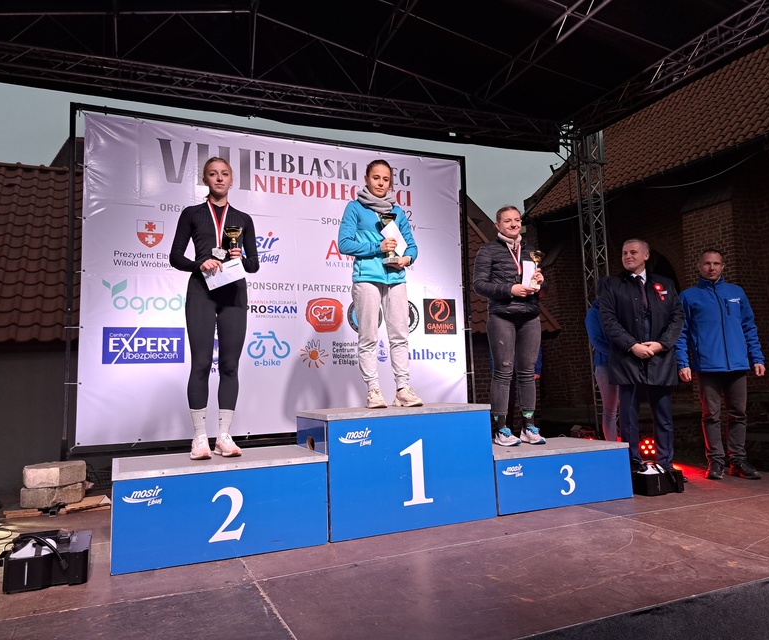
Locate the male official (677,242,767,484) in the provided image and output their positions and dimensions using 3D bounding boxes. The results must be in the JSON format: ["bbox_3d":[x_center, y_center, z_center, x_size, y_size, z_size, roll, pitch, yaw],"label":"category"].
[{"bbox_3d":[2.598,0.317,4.580,0.576,1.742,0.360,-4,-6,17],"label":"male official"}]

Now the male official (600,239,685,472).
[{"bbox_3d":[2.058,0.278,4.690,0.590,1.876,0.420,-3,-6,9],"label":"male official"}]

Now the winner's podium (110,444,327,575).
[{"bbox_3d":[-0.856,0.928,3.051,0.991,0.430,0.608,1,-6,-23],"label":"winner's podium"}]

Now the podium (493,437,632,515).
[{"bbox_3d":[1.007,1.004,3.926,1.032,0.341,0.620,1,-6,-23],"label":"podium"}]

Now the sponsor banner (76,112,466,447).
[{"bbox_3d":[-0.871,-0.366,5.817,3.769,2.904,0.050,1,-6,-22],"label":"sponsor banner"}]

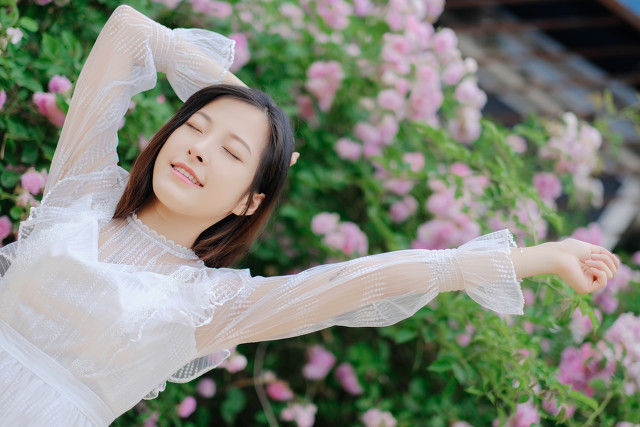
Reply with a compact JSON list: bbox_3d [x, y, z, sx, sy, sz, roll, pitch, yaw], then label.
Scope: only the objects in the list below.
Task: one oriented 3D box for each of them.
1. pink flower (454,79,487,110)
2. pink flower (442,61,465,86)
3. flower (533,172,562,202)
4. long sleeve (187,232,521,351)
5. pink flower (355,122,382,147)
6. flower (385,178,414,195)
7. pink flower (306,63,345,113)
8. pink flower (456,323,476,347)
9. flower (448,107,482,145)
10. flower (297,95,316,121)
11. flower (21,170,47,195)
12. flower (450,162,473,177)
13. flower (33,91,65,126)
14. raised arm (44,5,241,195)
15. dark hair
[{"bbox_3d":[0.290,-0.230,2.880,0.064,0.054,0.052,33,-1,8],"label":"pink flower"},{"bbox_3d":[0.273,-0.286,3.050,0.047,0.053,0.043,31,-3,2],"label":"pink flower"},{"bbox_3d":[0.457,-0.052,3.000,0.058,0.058,0.047,30,-3,7],"label":"flower"},{"bbox_3d":[0.047,0.111,2.050,0.465,0.115,0.130,-8,-1,9],"label":"long sleeve"},{"bbox_3d":[0.092,-0.150,2.830,0.055,0.040,0.042,33,-1,10],"label":"pink flower"},{"bbox_3d":[0.145,-0.050,2.761,0.048,0.033,0.037,32,0,-7],"label":"flower"},{"bbox_3d":[0.008,-0.236,2.780,0.071,0.093,0.067,12,0,7],"label":"pink flower"},{"bbox_3d":[0.270,0.223,2.750,0.035,0.041,0.034,30,-3,7],"label":"pink flower"},{"bbox_3d":[0.297,-0.180,3.050,0.069,0.076,0.062,31,-3,3],"label":"flower"},{"bbox_3d":[-0.025,-0.193,2.720,0.035,0.045,0.035,-9,0,1],"label":"flower"},{"bbox_3d":[-0.457,-0.049,2.380,0.040,0.038,0.035,33,-1,5],"label":"flower"},{"bbox_3d":[0.261,-0.081,2.759,0.041,0.026,0.031,32,0,-7],"label":"flower"},{"bbox_3d":[-0.435,-0.167,2.400,0.061,0.040,0.040,56,9,0],"label":"flower"},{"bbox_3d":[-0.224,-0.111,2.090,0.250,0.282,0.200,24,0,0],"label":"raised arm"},{"bbox_3d":[-0.149,-0.059,2.090,0.195,0.250,0.205,27,-11,22],"label":"dark hair"}]

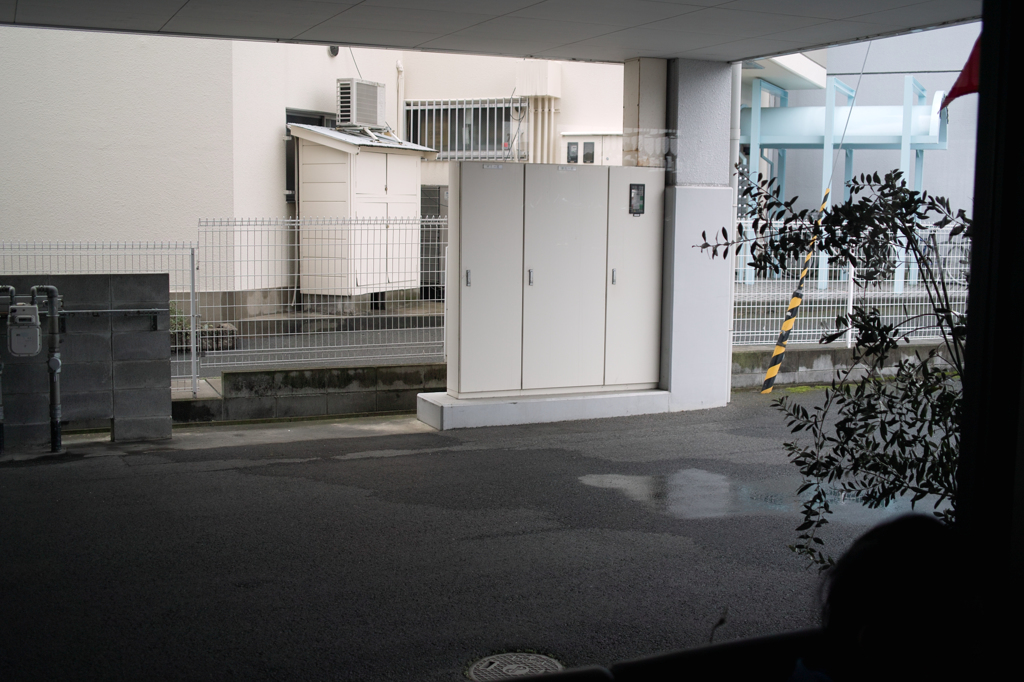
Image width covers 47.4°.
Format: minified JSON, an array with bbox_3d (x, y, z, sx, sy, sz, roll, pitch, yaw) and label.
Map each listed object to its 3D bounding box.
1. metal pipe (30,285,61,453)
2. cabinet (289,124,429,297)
[{"bbox_3d":[-3.079,0.189,7.735,0.169,1.111,0.090,-2,7,-23],"label":"metal pipe"},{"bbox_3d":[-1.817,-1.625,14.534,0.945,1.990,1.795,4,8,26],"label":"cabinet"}]

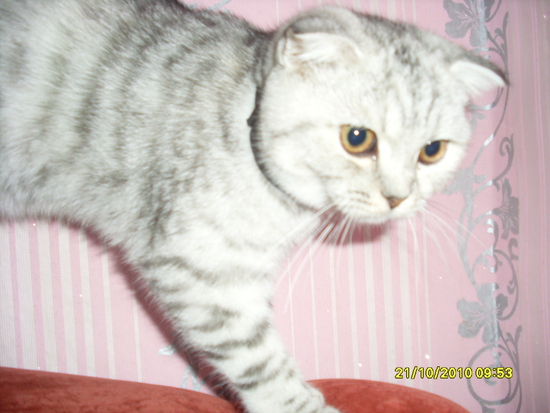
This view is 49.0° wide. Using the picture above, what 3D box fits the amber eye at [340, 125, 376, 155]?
[{"bbox_3d":[0.051,-0.041,0.368,0.020,0.017,0.009,10,30,-10],"label":"amber eye"}]

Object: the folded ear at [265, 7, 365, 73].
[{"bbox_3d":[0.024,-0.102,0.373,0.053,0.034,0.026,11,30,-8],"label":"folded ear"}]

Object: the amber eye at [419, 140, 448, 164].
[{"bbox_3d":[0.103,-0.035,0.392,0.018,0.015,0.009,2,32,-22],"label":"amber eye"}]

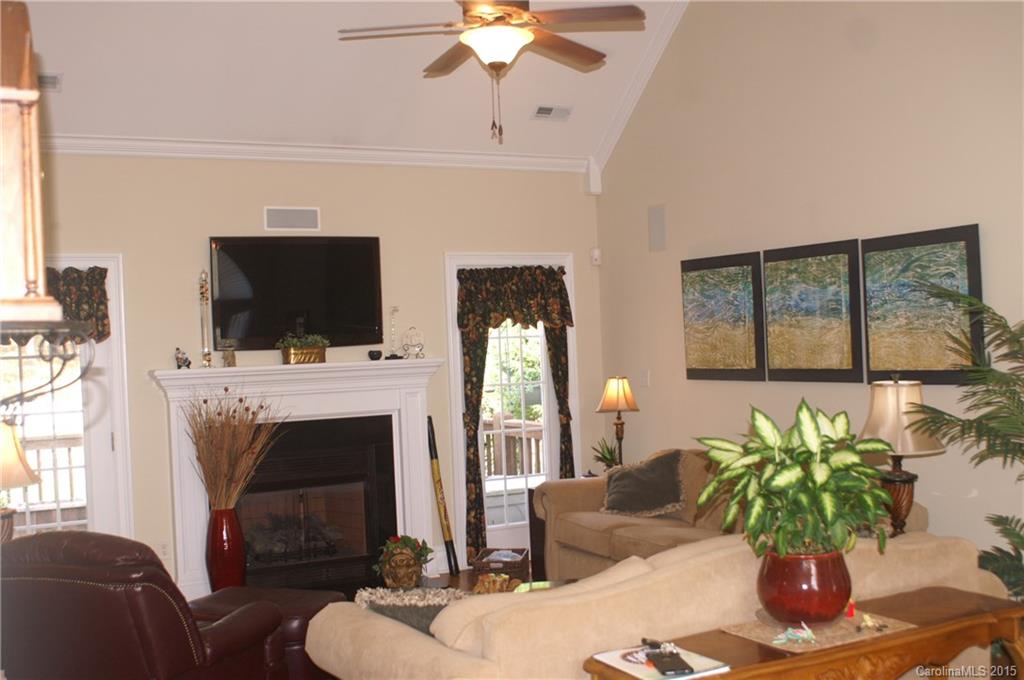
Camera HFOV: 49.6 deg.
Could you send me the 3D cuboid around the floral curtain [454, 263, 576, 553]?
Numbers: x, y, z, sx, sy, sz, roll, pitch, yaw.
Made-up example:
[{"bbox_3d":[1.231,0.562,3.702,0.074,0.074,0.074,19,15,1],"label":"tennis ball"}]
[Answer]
[{"bbox_3d":[0.048,0.484,7.540,0.840,1.960,0.120,-2,0,-26],"label":"floral curtain"}]

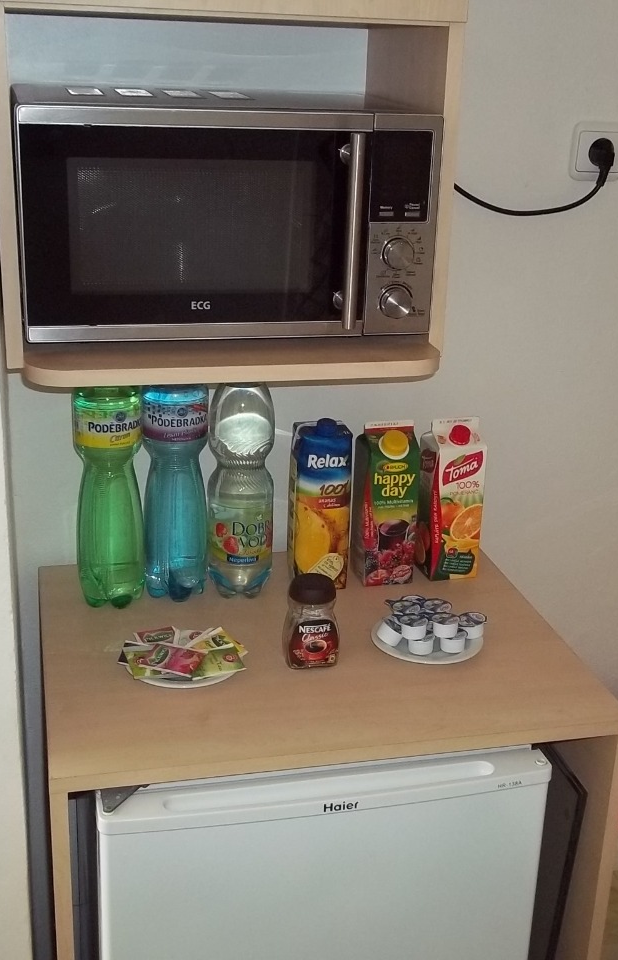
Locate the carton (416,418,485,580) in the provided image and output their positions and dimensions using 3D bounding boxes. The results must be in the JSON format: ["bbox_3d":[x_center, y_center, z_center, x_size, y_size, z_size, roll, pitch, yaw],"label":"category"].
[{"bbox_3d":[0.203,0.021,1.696,0.070,0.232,0.070,-3,21,-13],"label":"carton"}]

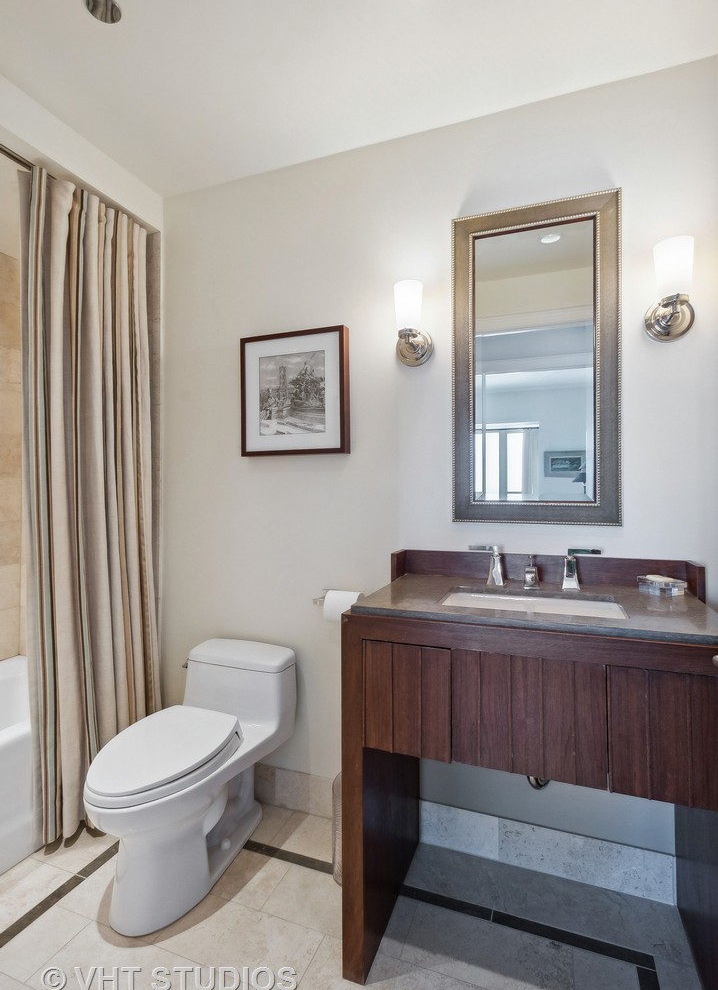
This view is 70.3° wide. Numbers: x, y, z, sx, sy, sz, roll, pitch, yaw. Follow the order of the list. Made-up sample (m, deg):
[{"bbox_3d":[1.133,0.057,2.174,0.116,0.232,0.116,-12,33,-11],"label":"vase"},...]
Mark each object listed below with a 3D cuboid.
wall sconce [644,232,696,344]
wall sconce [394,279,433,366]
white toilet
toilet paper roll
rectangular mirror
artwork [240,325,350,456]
[{"bbox_3d":[0.885,-0.575,1.429,0.122,0.258,0.140,0,-1,21],"label":"wall sconce"},{"bbox_3d":[0.174,-0.573,1.695,0.122,0.258,0.140,0,-1,21],"label":"wall sconce"},{"bbox_3d":[-0.517,0.872,1.619,0.417,0.628,0.717,0,-1,21],"label":"white toilet"},{"bbox_3d":[-0.050,0.389,1.761,0.115,0.111,0.110,0,-1,21],"label":"toilet paper roll"},{"bbox_3d":[0.550,-0.412,1.612,0.503,1.009,0.030,0,-1,21],"label":"rectangular mirror"},{"bbox_3d":[-0.244,-0.373,1.901,0.427,0.454,0.045,0,-1,21],"label":"artwork"}]

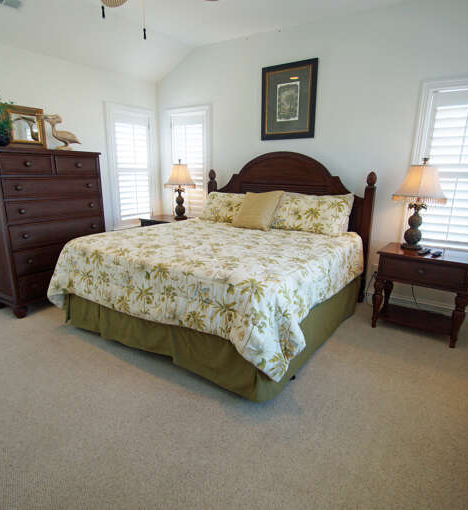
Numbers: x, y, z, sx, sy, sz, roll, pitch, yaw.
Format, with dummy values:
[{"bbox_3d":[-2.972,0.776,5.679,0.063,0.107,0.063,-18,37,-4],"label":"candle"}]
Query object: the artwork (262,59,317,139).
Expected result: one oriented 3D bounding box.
[{"bbox_3d":[0.590,-1.687,3.524,0.645,0.785,0.035,9,16,31],"label":"artwork"}]

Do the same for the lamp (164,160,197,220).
[{"bbox_3d":[-0.723,-0.871,4.303,0.340,0.790,0.340,9,16,31],"label":"lamp"}]

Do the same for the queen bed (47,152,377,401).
[{"bbox_3d":[-0.059,-0.198,2.921,2.112,1.530,2.132,10,18,32],"label":"queen bed"}]

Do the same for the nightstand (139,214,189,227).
[{"bbox_3d":[-0.911,-0.129,4.390,0.685,0.705,0.480,9,16,31],"label":"nightstand"}]

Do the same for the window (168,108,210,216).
[{"bbox_3d":[-0.630,-1.185,4.385,0.785,1.597,0.106,10,18,32],"label":"window"}]

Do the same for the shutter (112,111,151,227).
[{"bbox_3d":[-1.347,-1.147,4.337,0.061,1.439,0.587,10,18,32],"label":"shutter"}]

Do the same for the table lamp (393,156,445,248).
[{"bbox_3d":[1.581,-0.434,2.744,0.420,0.775,0.420,10,18,32],"label":"table lamp"}]

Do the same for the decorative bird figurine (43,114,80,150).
[{"bbox_3d":[-1.700,-1.201,3.193,0.119,0.367,0.380,10,18,32],"label":"decorative bird figurine"}]

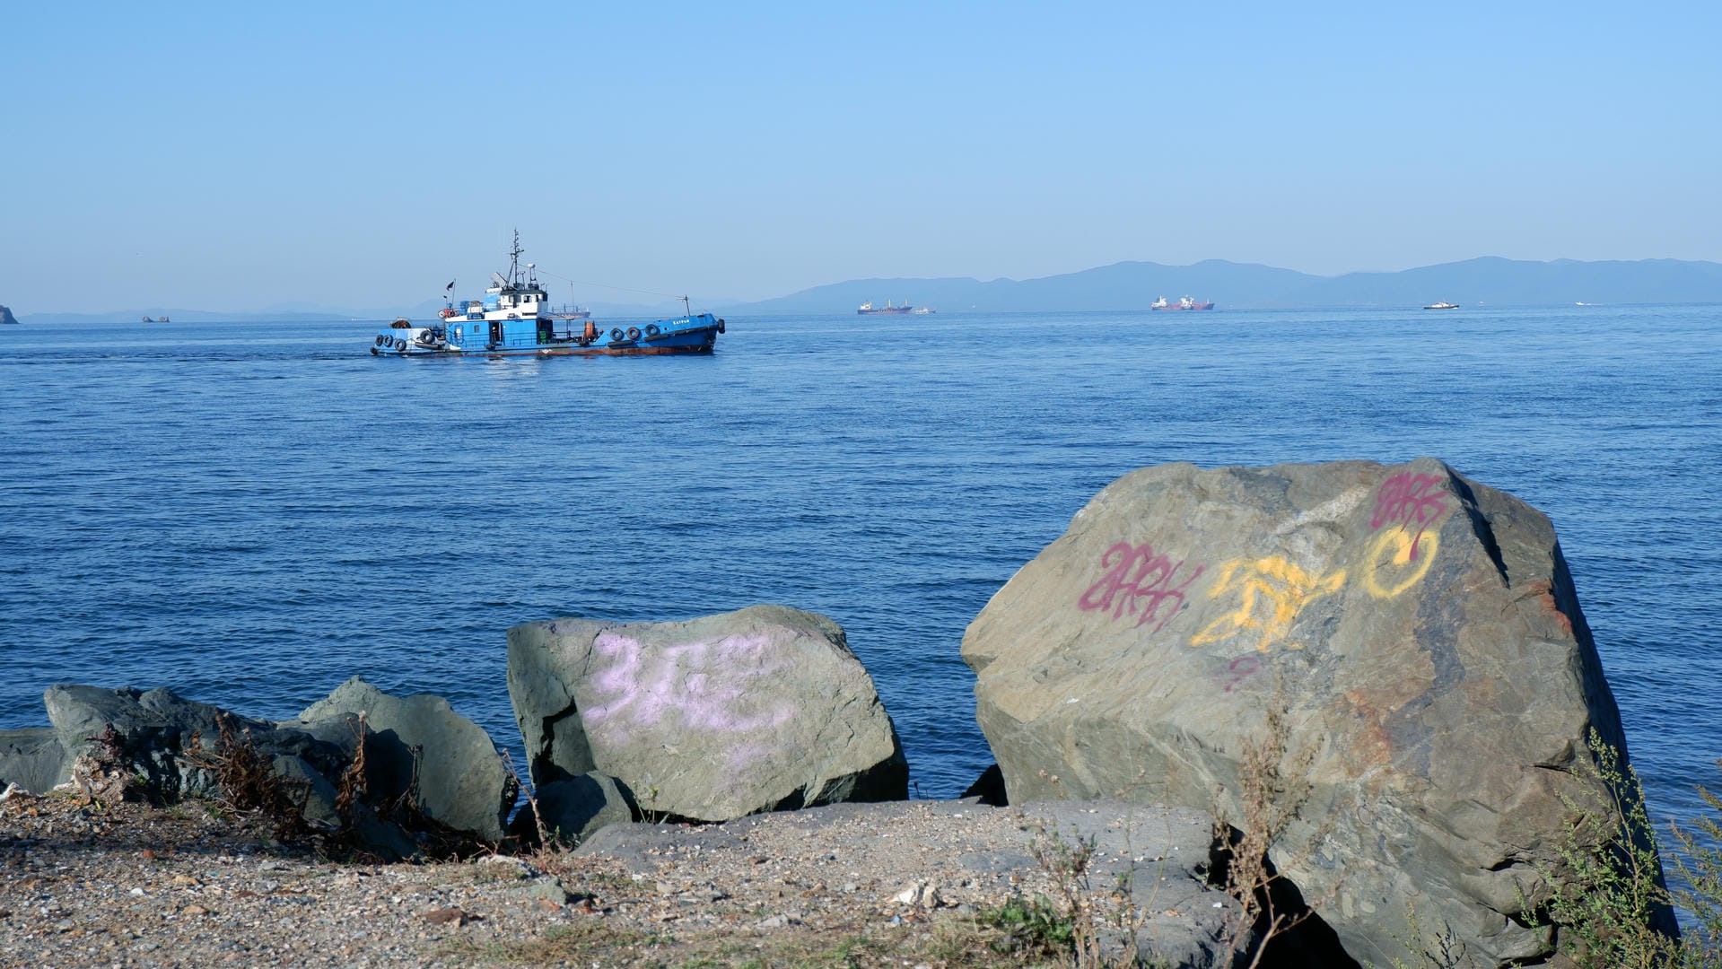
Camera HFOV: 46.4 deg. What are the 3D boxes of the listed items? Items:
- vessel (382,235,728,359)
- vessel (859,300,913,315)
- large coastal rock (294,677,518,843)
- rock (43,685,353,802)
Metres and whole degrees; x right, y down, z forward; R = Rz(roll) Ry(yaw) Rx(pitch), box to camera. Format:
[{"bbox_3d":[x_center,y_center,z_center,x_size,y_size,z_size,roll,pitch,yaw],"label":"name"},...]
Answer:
[{"bbox_3d":[-26.066,-15.673,166.000,29.300,10.300,7.200,0,5,11],"label":"vessel"},{"bbox_3d":[38.570,-281.345,3200.000,87.000,25.500,14.500,0,5,6],"label":"vessel"},{"bbox_3d":[-1.469,0.890,6.500,0.740,0.530,0.550,-1,5,-6],"label":"large coastal rock"},{"bbox_3d":[-2.245,0.888,6.850,1.020,0.410,0.650,-1,5,-4],"label":"rock"}]

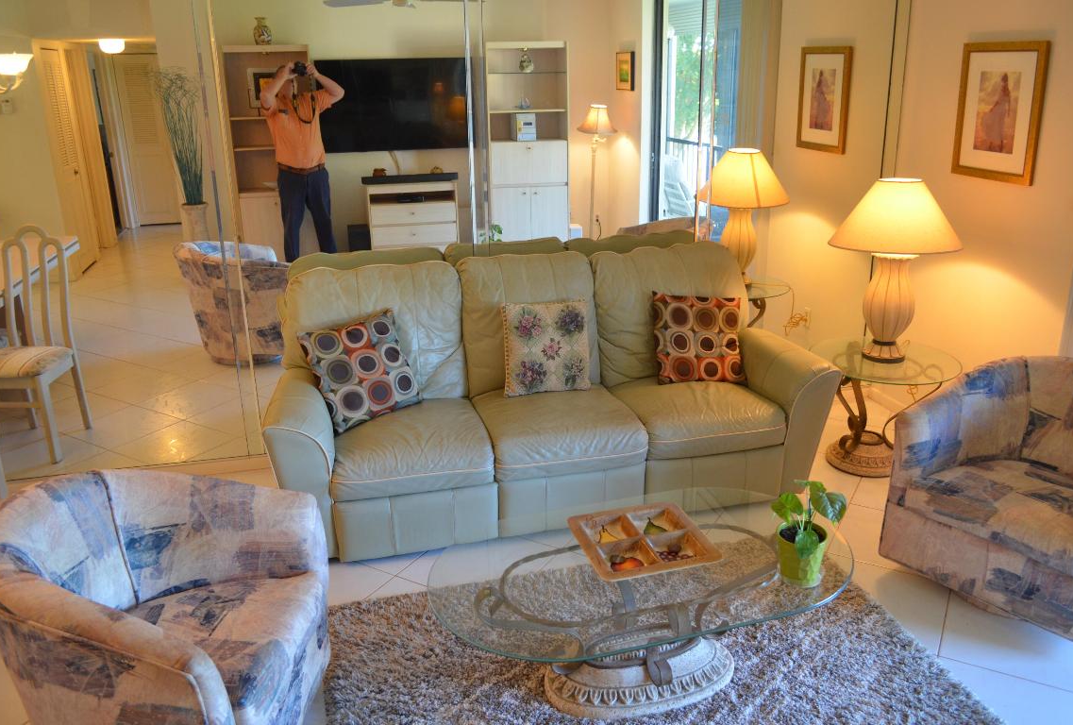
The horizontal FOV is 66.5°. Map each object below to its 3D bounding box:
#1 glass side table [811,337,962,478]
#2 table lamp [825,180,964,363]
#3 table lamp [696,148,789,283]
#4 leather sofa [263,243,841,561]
[{"bbox_3d":[1.445,0.197,3.486,0.620,0.475,0.620,-6,20,-14],"label":"glass side table"},{"bbox_3d":[1.440,-0.373,3.324,0.525,0.745,0.525,-6,20,-14],"label":"table lamp"},{"bbox_3d":[1.111,-0.785,4.496,0.525,0.745,0.525,-6,20,-14],"label":"table lamp"},{"bbox_3d":[0.059,0.058,3.273,2.180,0.910,0.830,-6,20,-14],"label":"leather sofa"}]

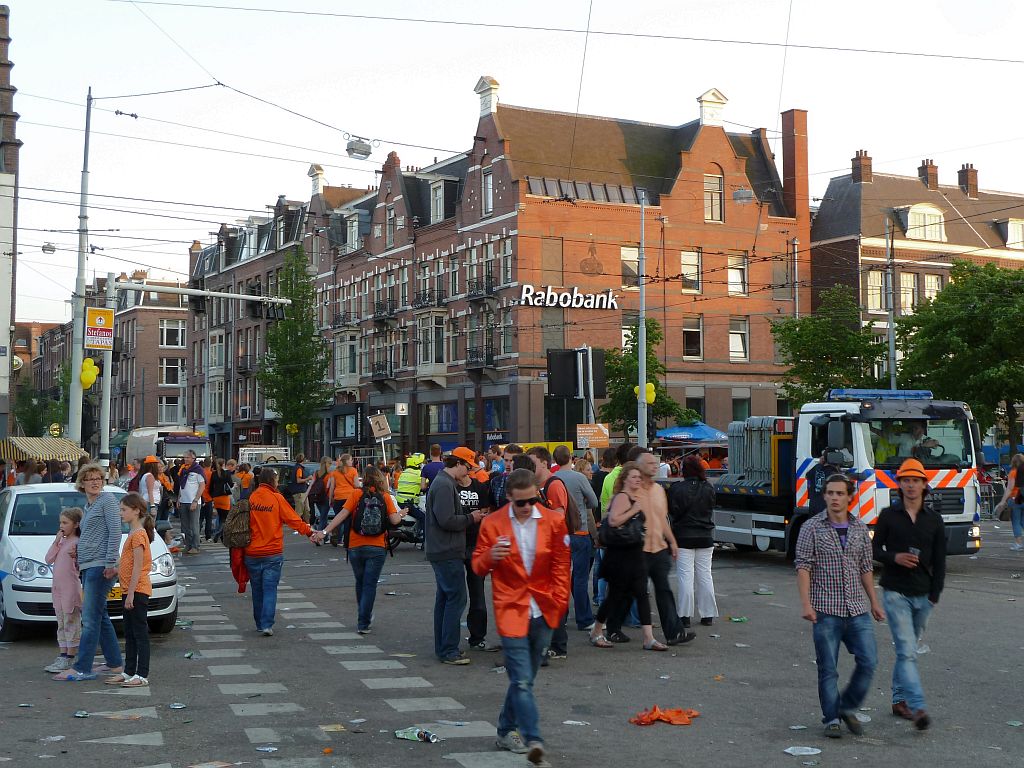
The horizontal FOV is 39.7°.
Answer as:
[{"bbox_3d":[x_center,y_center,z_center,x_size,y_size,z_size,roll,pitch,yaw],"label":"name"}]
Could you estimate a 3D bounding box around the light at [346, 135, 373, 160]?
[{"bbox_3d":[-3.222,-4.986,30.000,0.520,0.420,0.360,1,-3,-30],"label":"light"}]

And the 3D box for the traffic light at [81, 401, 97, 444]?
[{"bbox_3d":[-9.512,0.865,31.892,0.380,1.000,0.360,1,-2,-21],"label":"traffic light"}]

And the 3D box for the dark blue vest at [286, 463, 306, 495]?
[{"bbox_3d":[-5.042,2.216,33.300,0.320,0.710,0.450,1,-4,-25],"label":"dark blue vest"}]

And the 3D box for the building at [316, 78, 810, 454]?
[{"bbox_3d":[1.348,-3.938,77.410,15.938,18.998,26.397,1,-3,-27],"label":"building"}]

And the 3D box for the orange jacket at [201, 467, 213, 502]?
[{"bbox_3d":[-6.444,2.123,30.000,0.480,0.720,0.320,-1,-3,11],"label":"orange jacket"}]

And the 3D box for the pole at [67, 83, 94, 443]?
[{"bbox_3d":[-9.619,-1.663,31.693,0.330,9.869,0.330,2,-2,0],"label":"pole"}]

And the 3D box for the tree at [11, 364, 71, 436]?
[{"bbox_3d":[-33.124,2.722,99.806,4.300,8.059,4.300,0,-3,0],"label":"tree"}]

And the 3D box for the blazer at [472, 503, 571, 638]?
[{"bbox_3d":[0.059,1.149,8.750,0.600,0.830,0.380,0,-3,-5],"label":"blazer"}]

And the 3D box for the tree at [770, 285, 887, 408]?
[{"bbox_3d":[12.734,0.104,57.040,4.700,8.232,4.700,0,-2,0],"label":"tree"}]

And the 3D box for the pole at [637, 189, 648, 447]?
[{"bbox_3d":[4.109,-1.192,44.483,0.290,9.865,0.290,0,-2,0],"label":"pole"}]

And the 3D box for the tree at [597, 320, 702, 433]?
[{"bbox_3d":[5.066,0.813,53.009,3.900,6.537,3.900,0,-2,0],"label":"tree"}]

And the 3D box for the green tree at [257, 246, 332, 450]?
[{"bbox_3d":[-11.316,-0.875,73.697,4.000,12.597,4.000,0,-3,0],"label":"green tree"}]

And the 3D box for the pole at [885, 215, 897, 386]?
[{"bbox_3d":[11.502,-0.606,42.785,0.200,8.948,0.200,-2,-3,0],"label":"pole"}]

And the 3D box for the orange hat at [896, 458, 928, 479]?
[{"bbox_3d":[2.764,0.583,9.800,0.225,0.140,0.260,-1,-3,7],"label":"orange hat"}]

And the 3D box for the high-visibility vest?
[{"bbox_3d":[-1.859,1.822,25.748,0.470,0.640,0.330,-2,-3,45],"label":"high-visibility vest"}]

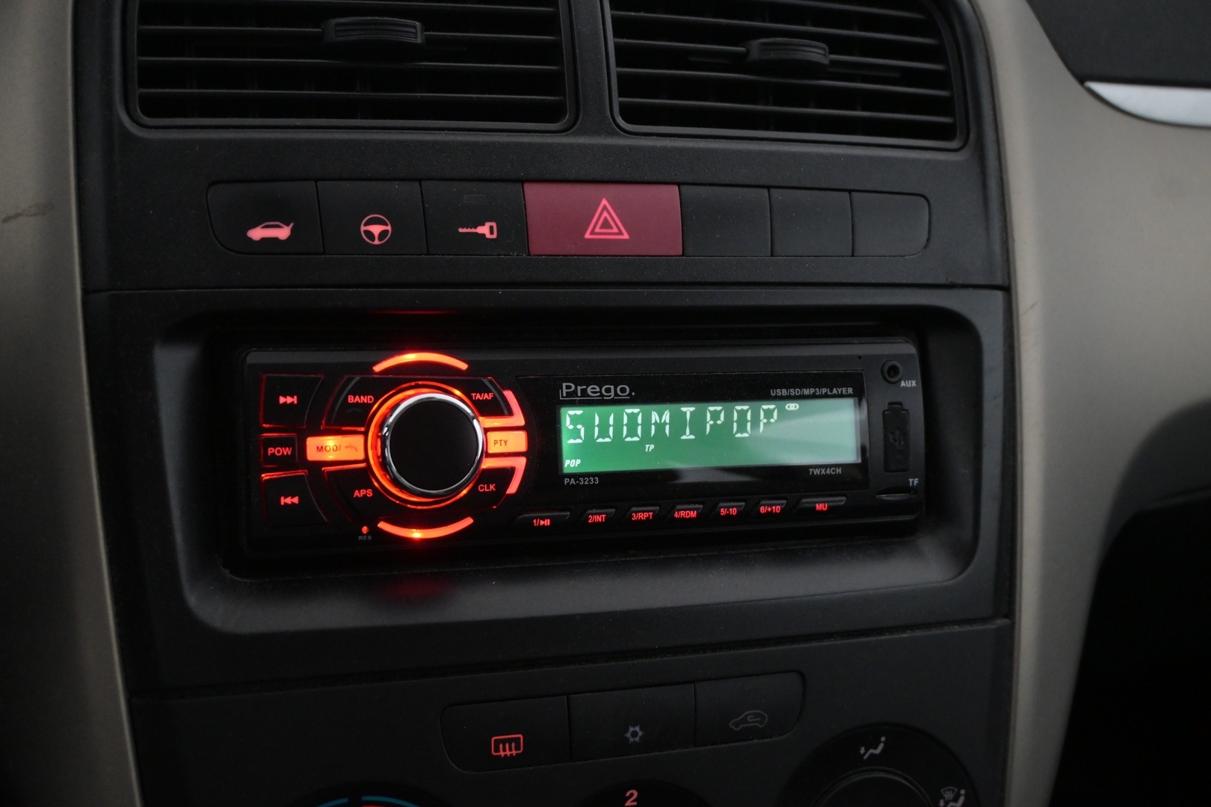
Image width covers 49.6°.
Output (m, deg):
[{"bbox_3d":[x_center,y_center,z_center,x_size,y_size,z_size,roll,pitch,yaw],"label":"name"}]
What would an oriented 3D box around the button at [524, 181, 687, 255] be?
[{"bbox_3d":[-0.002,-0.046,0.335,0.042,0.019,0.010,-2,-4,-17],"label":"button"}]

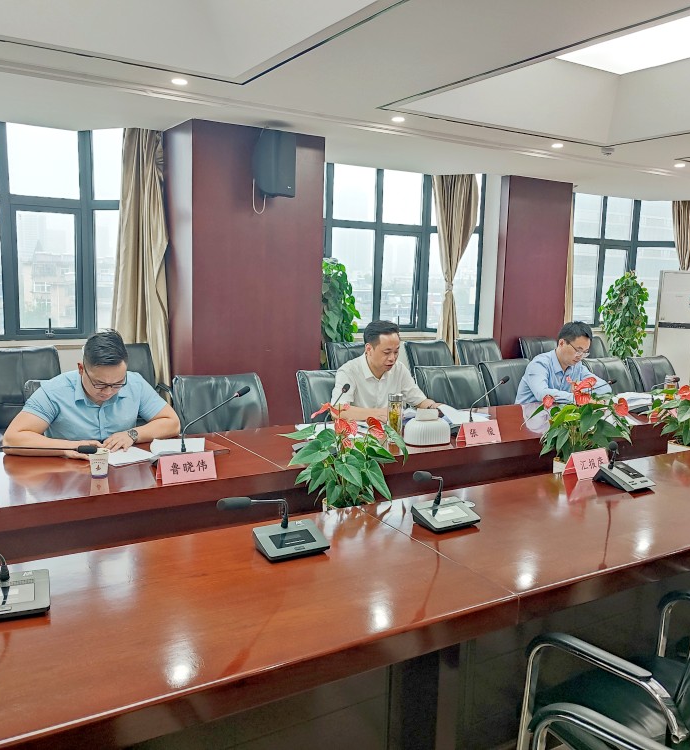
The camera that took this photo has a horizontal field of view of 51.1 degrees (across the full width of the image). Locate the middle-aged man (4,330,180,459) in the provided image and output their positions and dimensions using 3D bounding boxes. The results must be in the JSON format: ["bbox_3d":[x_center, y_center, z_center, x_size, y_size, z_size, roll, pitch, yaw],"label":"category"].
[{"bbox_3d":[-1.103,0.413,3.170,0.700,1.261,0.800,-3,9,-31],"label":"middle-aged man"}]

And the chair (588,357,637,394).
[{"bbox_3d":[2.064,0.373,5.264,0.580,0.930,0.600,-3,10,-31],"label":"chair"}]

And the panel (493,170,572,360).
[{"bbox_3d":[1.918,-0.751,7.488,0.870,2.500,0.180,-3,9,-31],"label":"panel"}]

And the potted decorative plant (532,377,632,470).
[{"bbox_3d":[1.110,0.305,3.393,0.440,0.585,0.420,-3,9,-31],"label":"potted decorative plant"}]

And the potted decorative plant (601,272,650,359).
[{"bbox_3d":[2.924,-0.289,7.582,0.480,1.600,0.480,-3,9,-31],"label":"potted decorative plant"}]

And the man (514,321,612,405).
[{"bbox_3d":[1.335,0.280,4.421,0.580,1.230,0.780,-3,9,-31],"label":"man"}]

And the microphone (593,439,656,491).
[{"bbox_3d":[1.075,0.335,2.797,0.221,0.194,0.166,-3,9,-31],"label":"microphone"}]

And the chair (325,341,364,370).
[{"bbox_3d":[0.174,0.277,5.264,0.560,0.970,0.620,-3,9,-31],"label":"chair"}]

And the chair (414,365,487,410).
[{"bbox_3d":[0.778,0.457,4.524,0.580,0.960,0.620,-3,9,-31],"label":"chair"}]

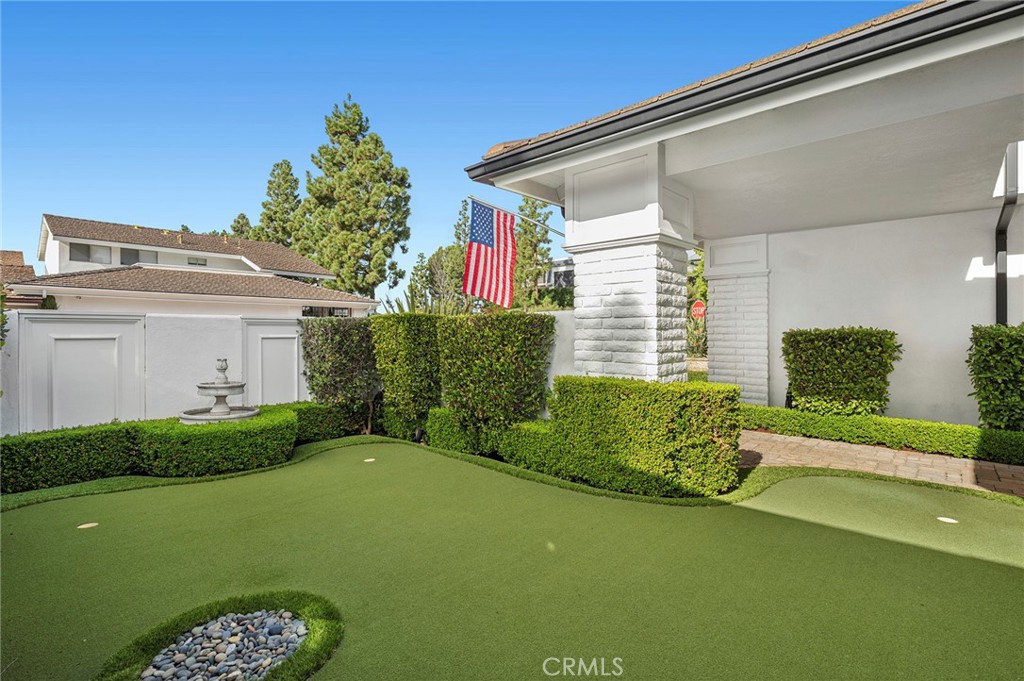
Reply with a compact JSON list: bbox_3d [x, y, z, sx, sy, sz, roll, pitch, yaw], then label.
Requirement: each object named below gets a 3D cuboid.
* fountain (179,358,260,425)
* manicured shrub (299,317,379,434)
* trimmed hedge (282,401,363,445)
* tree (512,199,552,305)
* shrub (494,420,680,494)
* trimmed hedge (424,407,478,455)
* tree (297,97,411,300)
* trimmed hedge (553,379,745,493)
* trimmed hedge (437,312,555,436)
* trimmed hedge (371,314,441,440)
[{"bbox_3d":[-3.150,0.681,4.915,0.750,0.940,0.750,1,2,41],"label":"fountain"},{"bbox_3d":[-2.187,0.412,5.864,0.650,1.400,0.780,1,2,41],"label":"manicured shrub"},{"bbox_3d":[-2.366,0.955,5.473,0.450,0.390,1.000,1,2,41],"label":"trimmed hedge"},{"bbox_3d":[1.100,-3.421,23.936,2.200,8.400,2.200,0,1,0],"label":"tree"},{"bbox_3d":[0.631,0.980,4.010,1.750,0.410,0.420,1,2,41],"label":"shrub"},{"bbox_3d":[-0.570,0.960,5.006,0.680,0.400,0.370,1,2,41],"label":"trimmed hedge"},{"bbox_3d":[-9.800,-7.101,27.863,7.100,15.600,7.100,0,1,-19],"label":"tree"},{"bbox_3d":[1.060,0.764,3.796,1.520,0.840,0.500,1,1,27],"label":"trimmed hedge"},{"bbox_3d":[-0.217,0.431,4.913,1.220,1.430,0.540,1,2,41],"label":"trimmed hedge"},{"bbox_3d":[-1.383,0.411,5.918,0.870,1.420,0.500,1,2,41],"label":"trimmed hedge"}]

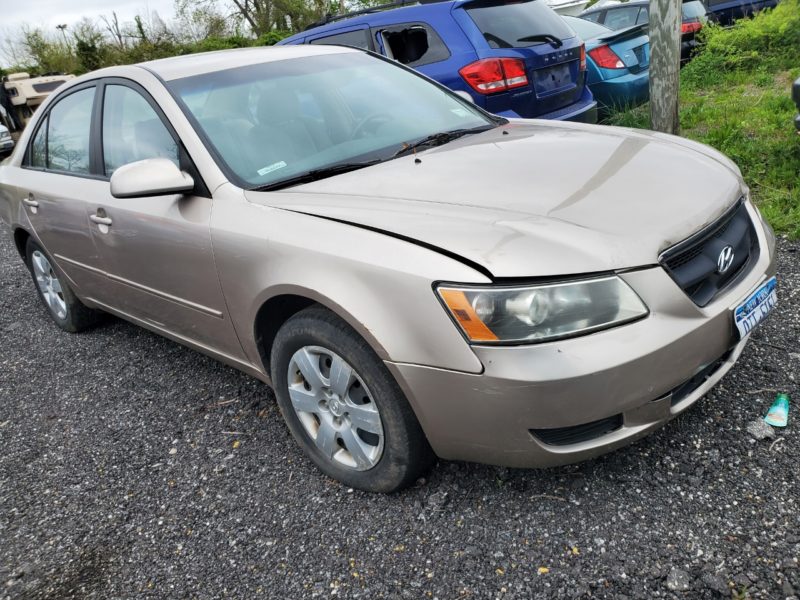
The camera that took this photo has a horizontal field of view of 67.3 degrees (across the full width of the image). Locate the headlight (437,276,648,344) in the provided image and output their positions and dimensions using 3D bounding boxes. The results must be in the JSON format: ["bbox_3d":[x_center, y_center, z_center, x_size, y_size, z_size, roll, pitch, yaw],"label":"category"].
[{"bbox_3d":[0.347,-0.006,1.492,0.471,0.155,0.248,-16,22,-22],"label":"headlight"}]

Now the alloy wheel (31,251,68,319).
[{"bbox_3d":[-2.155,-0.108,3.805,0.445,0.445,0.140,13,29,42],"label":"alloy wheel"}]

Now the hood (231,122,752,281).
[{"bbox_3d":[0.453,-0.442,2.161,1.300,0.280,1.520,13,29,42],"label":"hood"}]

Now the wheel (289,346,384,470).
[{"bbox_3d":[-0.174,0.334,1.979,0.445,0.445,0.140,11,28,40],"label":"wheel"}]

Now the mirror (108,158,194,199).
[{"bbox_3d":[-0.829,-0.413,2.028,0.180,0.135,0.210,13,29,42],"label":"mirror"}]

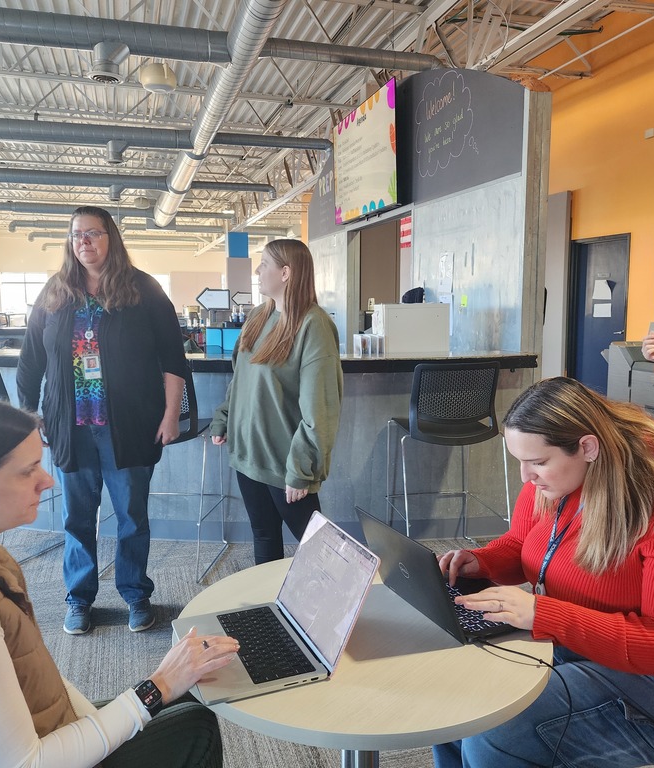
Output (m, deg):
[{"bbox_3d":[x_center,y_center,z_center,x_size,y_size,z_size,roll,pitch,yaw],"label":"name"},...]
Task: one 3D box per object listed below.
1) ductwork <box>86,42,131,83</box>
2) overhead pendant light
[{"bbox_3d":[-1.919,-2.798,5.922,0.370,0.350,0.350,-2,7,-16],"label":"ductwork"},{"bbox_3d":[-1.563,-2.846,6.329,0.360,0.260,0.360,-2,7,-16],"label":"overhead pendant light"}]

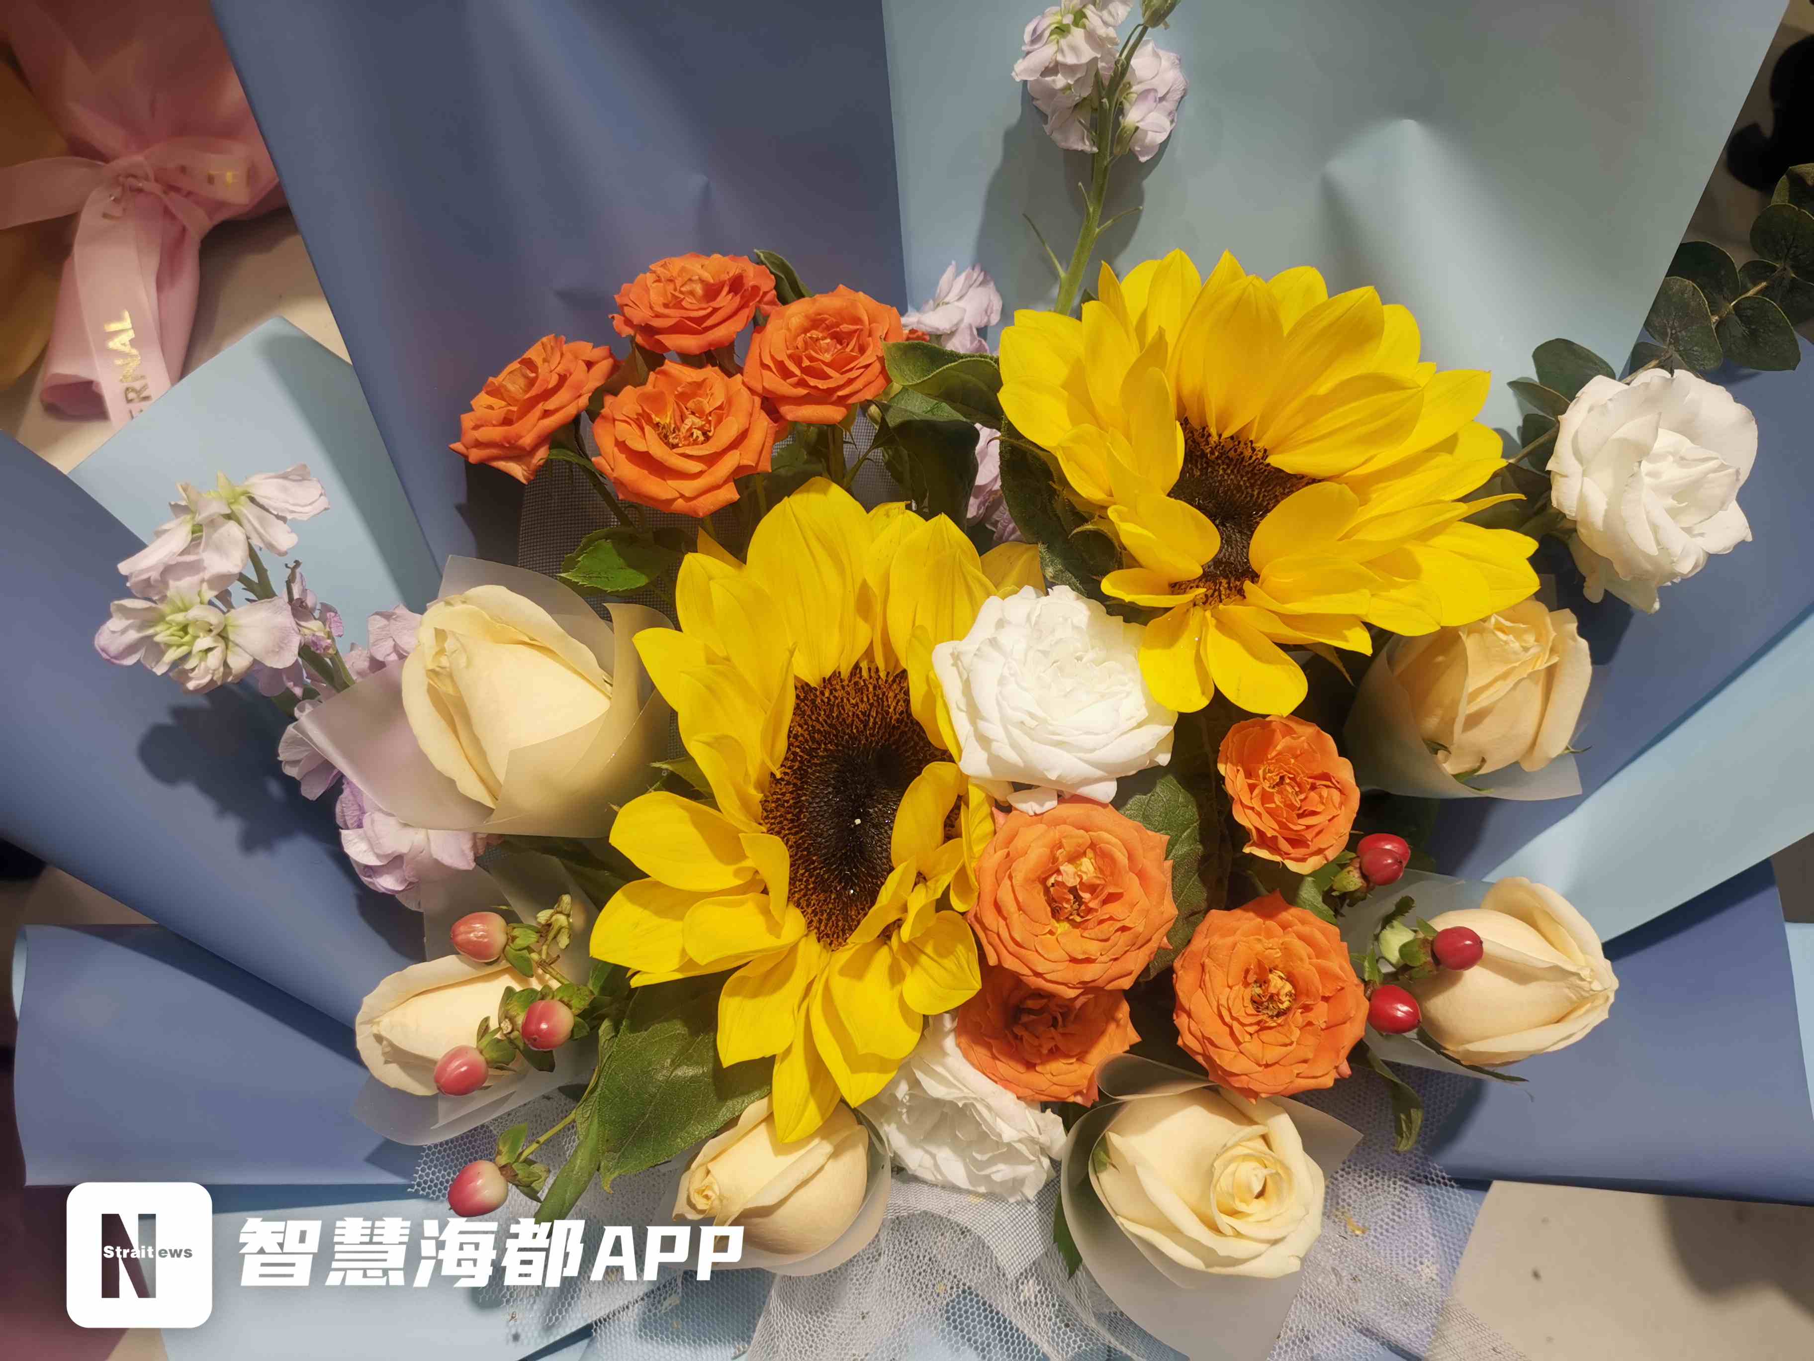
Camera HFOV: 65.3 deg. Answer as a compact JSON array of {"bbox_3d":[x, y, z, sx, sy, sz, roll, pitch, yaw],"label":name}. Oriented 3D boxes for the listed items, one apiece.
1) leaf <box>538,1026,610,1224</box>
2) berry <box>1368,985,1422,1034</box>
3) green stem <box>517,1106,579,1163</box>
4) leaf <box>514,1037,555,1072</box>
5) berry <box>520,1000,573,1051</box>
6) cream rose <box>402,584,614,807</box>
[{"bbox_3d":[-0.097,0.130,0.410,0.014,0.010,0.060,21,81,-11],"label":"leaf"},{"bbox_3d":[0.133,0.089,0.385,0.015,0.013,0.013,31,90,29],"label":"berry"},{"bbox_3d":[-0.103,0.130,0.405,0.022,0.003,0.003,-40,90,-18],"label":"green stem"},{"bbox_3d":[-0.101,0.102,0.385,0.013,0.004,0.008,31,67,8],"label":"leaf"},{"bbox_3d":[-0.095,0.091,0.375,0.013,0.013,0.014,44,42,-2],"label":"berry"},{"bbox_3d":[-0.105,0.004,0.375,0.051,0.056,0.051,-23,55,26],"label":"cream rose"}]

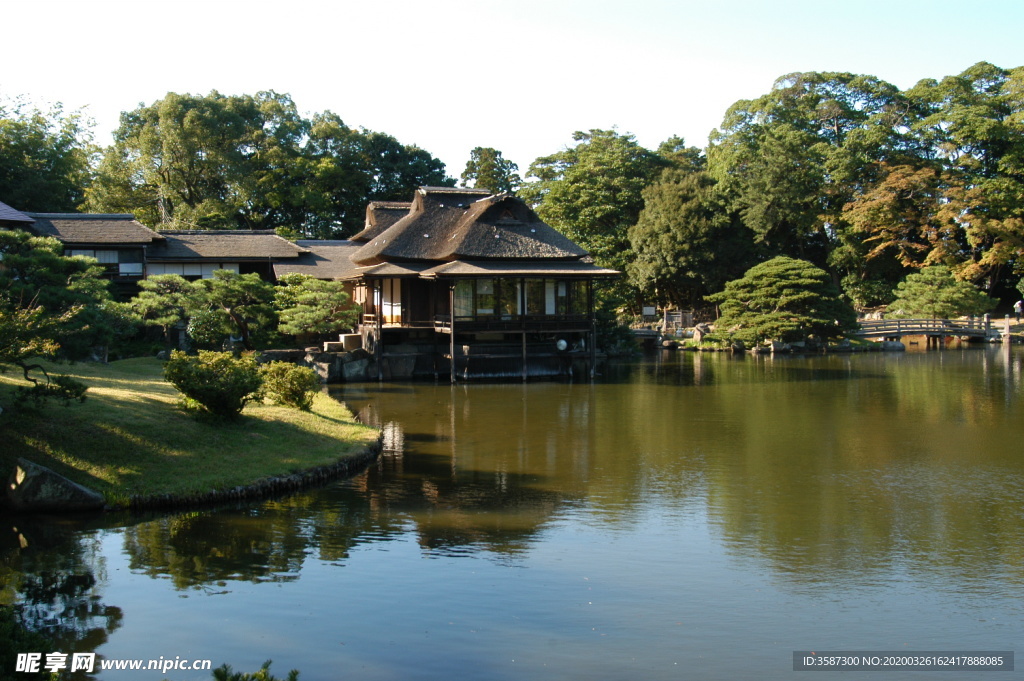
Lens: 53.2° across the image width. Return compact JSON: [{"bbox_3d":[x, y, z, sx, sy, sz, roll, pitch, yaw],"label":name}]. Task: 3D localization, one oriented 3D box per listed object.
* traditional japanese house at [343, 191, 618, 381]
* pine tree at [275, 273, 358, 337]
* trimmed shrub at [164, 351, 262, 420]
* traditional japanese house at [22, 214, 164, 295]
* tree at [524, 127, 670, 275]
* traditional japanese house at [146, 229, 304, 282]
[{"bbox_3d":[-2.302,-2.684,43.610,9.450,8.250,11.000,-1,2,-19],"label":"traditional japanese house"},{"bbox_3d":[-7.889,-1.298,41.500,3.500,2.900,3.200,-1,2,-11],"label":"pine tree"},{"bbox_3d":[-6.535,0.974,22.400,2.100,1.450,1.900,-1,2,-17],"label":"trimmed shrub"},{"bbox_3d":[-19.060,-3.689,46.600,6.200,4.300,5.000,-1,2,-18],"label":"traditional japanese house"},{"bbox_3d":[7.487,-11.024,94.000,13.200,16.500,12.500,-1,2,0],"label":"tree"},{"bbox_3d":[-13.335,-3.399,48.300,7.200,3.700,5.000,-1,2,-18],"label":"traditional japanese house"}]

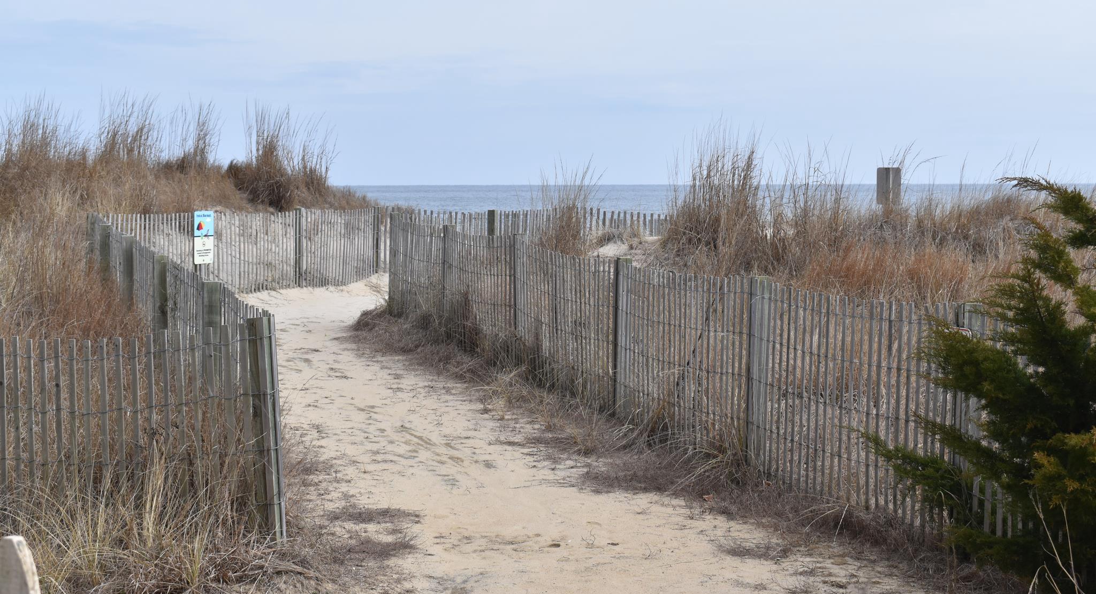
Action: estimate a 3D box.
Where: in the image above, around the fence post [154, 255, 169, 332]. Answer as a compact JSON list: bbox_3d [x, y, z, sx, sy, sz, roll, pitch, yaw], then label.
[{"bbox_3d":[-2.762,0.248,13.084,0.092,1.100,0.092,-1,4,-19],"label":"fence post"}]

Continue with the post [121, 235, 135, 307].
[{"bbox_3d":[-3.527,0.031,15.384,0.092,1.100,0.092,-1,4,-19],"label":"post"}]

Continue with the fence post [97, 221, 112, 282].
[{"bbox_3d":[-4.277,-0.159,17.684,0.092,1.100,0.092,-1,4,-19],"label":"fence post"}]

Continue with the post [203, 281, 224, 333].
[{"bbox_3d":[-1.981,0.448,10.833,0.092,1.080,0.092,-1,4,-19],"label":"post"}]

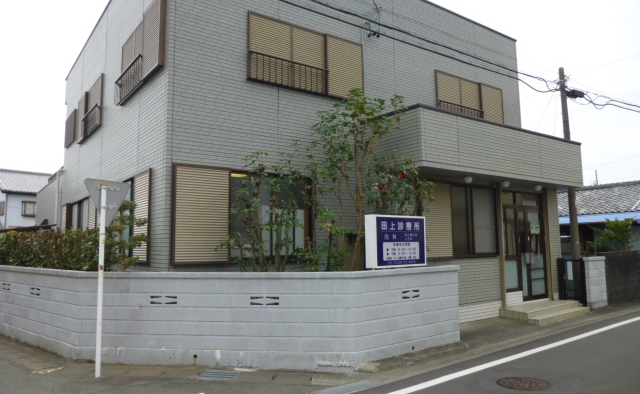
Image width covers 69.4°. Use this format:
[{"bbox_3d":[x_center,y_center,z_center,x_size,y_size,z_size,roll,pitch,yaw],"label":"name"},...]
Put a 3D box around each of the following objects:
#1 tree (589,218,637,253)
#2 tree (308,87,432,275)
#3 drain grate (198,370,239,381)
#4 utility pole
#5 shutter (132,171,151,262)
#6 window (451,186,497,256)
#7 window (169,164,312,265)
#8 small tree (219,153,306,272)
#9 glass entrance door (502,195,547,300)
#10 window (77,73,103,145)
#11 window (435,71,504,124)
[{"bbox_3d":[8.729,1.440,13.718,1.300,1.663,1.150,0,-5,0],"label":"tree"},{"bbox_3d":[0.775,0.165,7.030,1.850,3.688,1.500,0,-5,0],"label":"tree"},{"bbox_3d":[-1.332,2.360,6.069,0.509,0.040,0.377,-1,-5,10],"label":"drain grate"},{"bbox_3d":[6.869,-0.440,12.666,0.240,6.428,0.240,-1,-6,0],"label":"utility pole"},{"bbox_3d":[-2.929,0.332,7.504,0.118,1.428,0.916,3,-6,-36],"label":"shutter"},{"bbox_3d":[3.219,0.506,9.620,1.458,1.433,0.118,3,-6,-36],"label":"window"},{"bbox_3d":[-1.080,0.292,7.051,2.285,1.438,0.158,3,-6,-36],"label":"window"},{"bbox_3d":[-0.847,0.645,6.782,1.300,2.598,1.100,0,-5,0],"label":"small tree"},{"bbox_3d":[4.902,1.191,10.990,1.753,2.561,0.138,3,-6,-36],"label":"glass entrance door"},{"bbox_3d":[-5.797,-2.152,11.576,0.207,1.172,2.512,3,-6,-36],"label":"window"},{"bbox_3d":[3.524,-2.188,10.626,2.453,1.024,0.148,3,-6,-36],"label":"window"}]

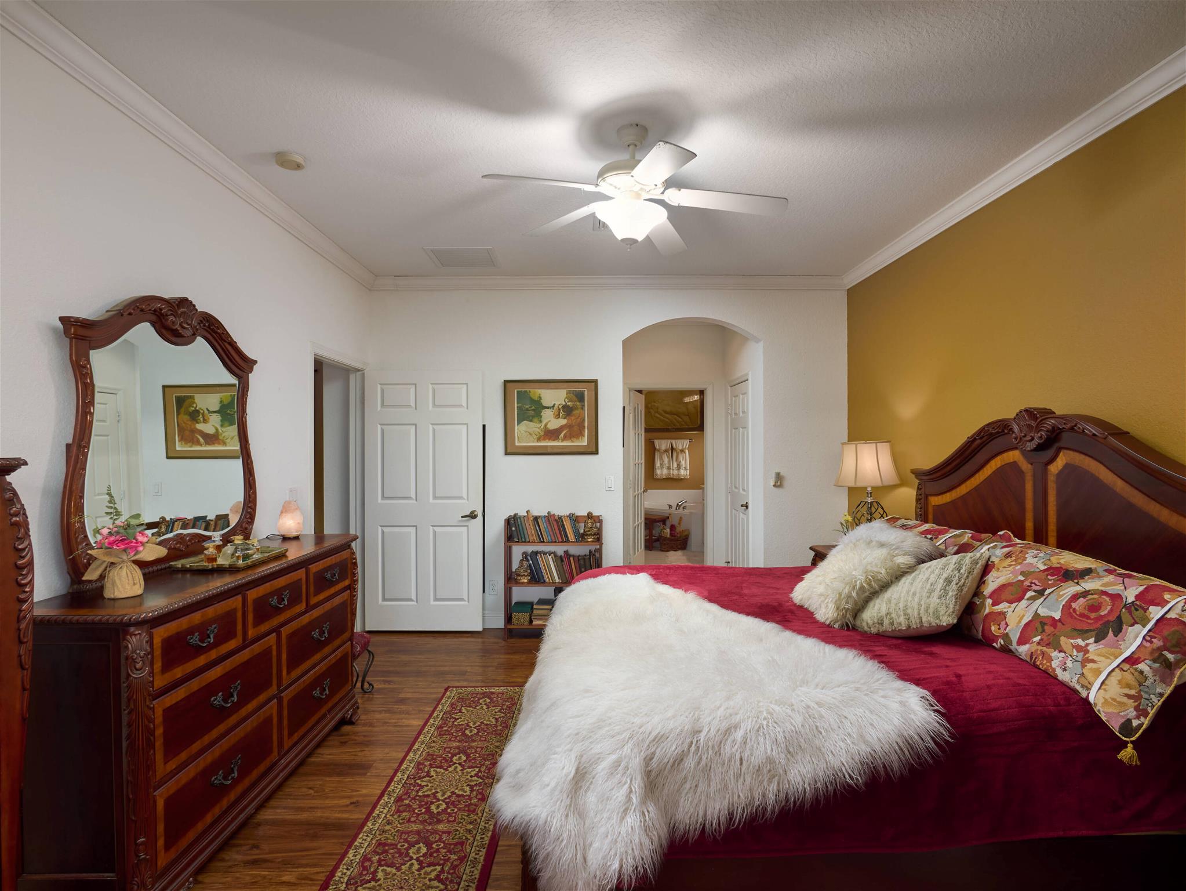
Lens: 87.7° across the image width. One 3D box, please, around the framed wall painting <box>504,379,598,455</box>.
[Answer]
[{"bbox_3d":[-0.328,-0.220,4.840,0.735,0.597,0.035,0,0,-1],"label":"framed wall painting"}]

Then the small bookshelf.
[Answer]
[{"bbox_3d":[-0.292,0.985,4.690,0.730,0.905,0.270,0,0,-1],"label":"small bookshelf"}]

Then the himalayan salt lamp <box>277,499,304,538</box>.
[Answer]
[{"bbox_3d":[-1.560,0.375,3.170,0.125,0.195,0.130,0,0,0],"label":"himalayan salt lamp"}]

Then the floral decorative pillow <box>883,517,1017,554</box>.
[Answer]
[{"bbox_3d":[1.600,0.545,3.150,0.500,0.190,0.930,-40,0,0],"label":"floral decorative pillow"}]

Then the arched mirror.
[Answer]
[{"bbox_3d":[-1.675,-0.060,2.475,0.110,1.060,1.070,0,0,0],"label":"arched mirror"}]

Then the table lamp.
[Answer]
[{"bbox_3d":[1.768,0.335,3.950,0.415,0.735,0.415,0,0,0],"label":"table lamp"}]

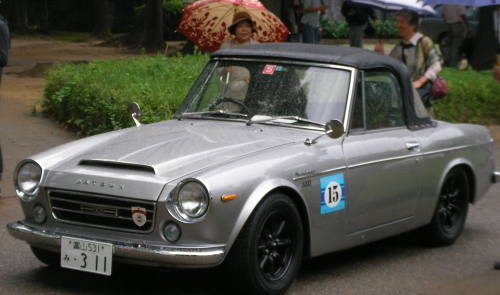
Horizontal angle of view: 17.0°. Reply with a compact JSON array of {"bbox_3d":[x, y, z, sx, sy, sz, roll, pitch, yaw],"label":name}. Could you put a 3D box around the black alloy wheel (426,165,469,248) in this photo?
[{"bbox_3d":[1.240,0.352,10.941,0.185,0.585,0.585,6,7,31],"label":"black alloy wheel"}]

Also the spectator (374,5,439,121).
[{"bbox_3d":[1.277,-0.371,13.500,0.540,1.510,0.440,7,8,41],"label":"spectator"}]

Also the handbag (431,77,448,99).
[{"bbox_3d":[1.440,-0.451,12.700,0.150,0.175,0.120,1,6,-14],"label":"handbag"}]

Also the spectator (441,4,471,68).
[{"bbox_3d":[3.925,-2.292,32.000,0.480,1.680,0.500,4,7,20],"label":"spectator"}]

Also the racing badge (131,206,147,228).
[{"bbox_3d":[-0.572,0.360,8.649,0.098,0.108,0.015,6,7,31],"label":"racing badge"}]

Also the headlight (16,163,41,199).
[{"bbox_3d":[-1.212,0.184,9.210,0.190,0.210,0.110,6,8,31],"label":"headlight"}]

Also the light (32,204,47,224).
[{"bbox_3d":[-1.129,0.356,9.061,0.110,0.110,0.060,6,7,31],"label":"light"}]

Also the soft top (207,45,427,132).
[{"bbox_3d":[0.465,-0.406,10.769,1.240,0.510,1.170,6,8,31],"label":"soft top"}]

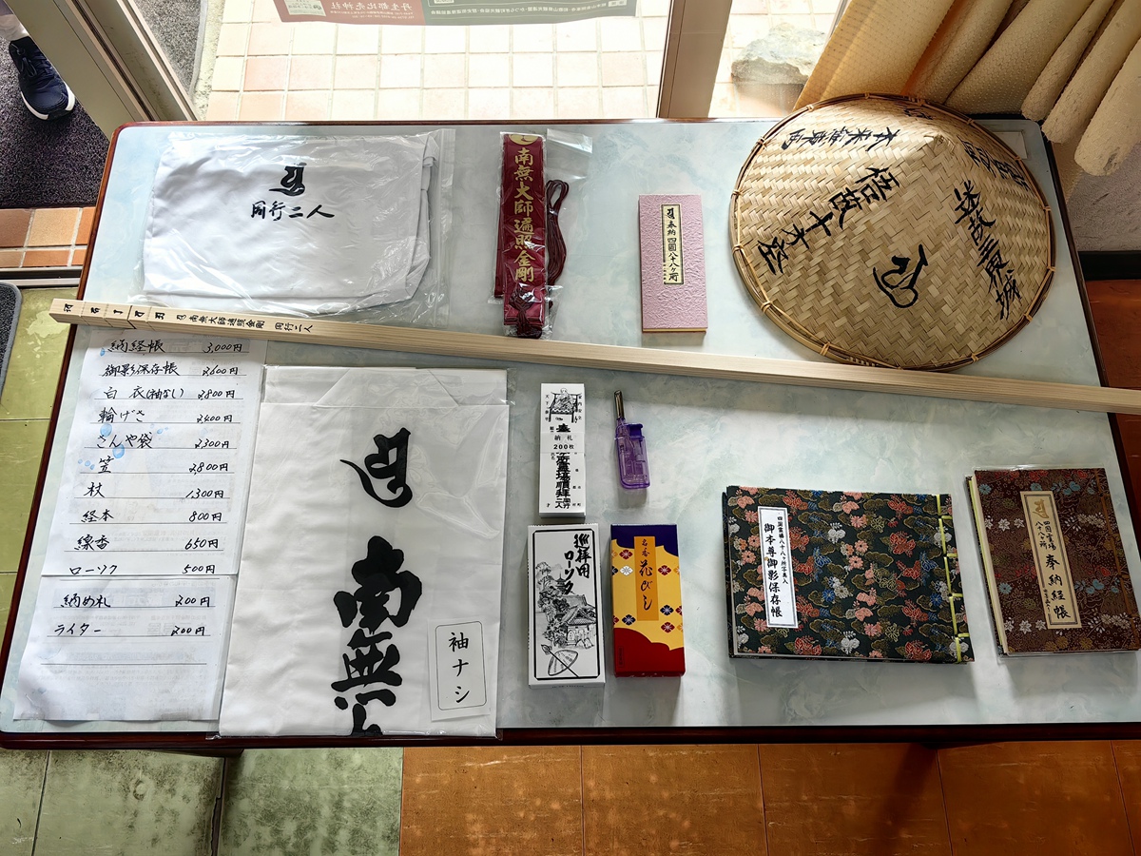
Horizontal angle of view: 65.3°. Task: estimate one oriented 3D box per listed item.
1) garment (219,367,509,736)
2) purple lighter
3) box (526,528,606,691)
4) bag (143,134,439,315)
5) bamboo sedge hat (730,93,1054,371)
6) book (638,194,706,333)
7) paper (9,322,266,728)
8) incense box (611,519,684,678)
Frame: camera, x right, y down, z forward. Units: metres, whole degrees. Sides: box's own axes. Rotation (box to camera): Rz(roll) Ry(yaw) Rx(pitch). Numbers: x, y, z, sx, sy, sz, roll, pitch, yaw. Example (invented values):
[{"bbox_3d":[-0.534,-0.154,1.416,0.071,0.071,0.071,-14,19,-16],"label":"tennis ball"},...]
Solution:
[{"bbox_3d":[-0.212,0.121,0.962,0.277,0.015,0.396,0,69,0],"label":"garment"},{"bbox_3d":[0.068,0.012,1.002,0.031,0.015,0.117,-5,70,-2],"label":"purple lighter"},{"bbox_3d":[-0.005,0.185,0.922,0.075,0.045,0.160,-2,69,0],"label":"box"},{"bbox_3d":[-0.339,-0.254,1.097,0.345,0.025,0.247,0,69,0],"label":"bag"},{"bbox_3d":[0.399,-0.280,1.035,0.398,0.158,0.398,-1,69,0],"label":"bamboo sedge hat"},{"bbox_3d":[0.124,-0.202,1.085,0.076,0.011,0.186,0,69,0],"label":"book"},{"bbox_3d":[-0.463,0.088,0.981,0.210,0.003,0.444,-1,69,0],"label":"paper"},{"bbox_3d":[0.079,0.179,0.926,0.068,0.040,0.150,-1,69,0],"label":"incense box"}]

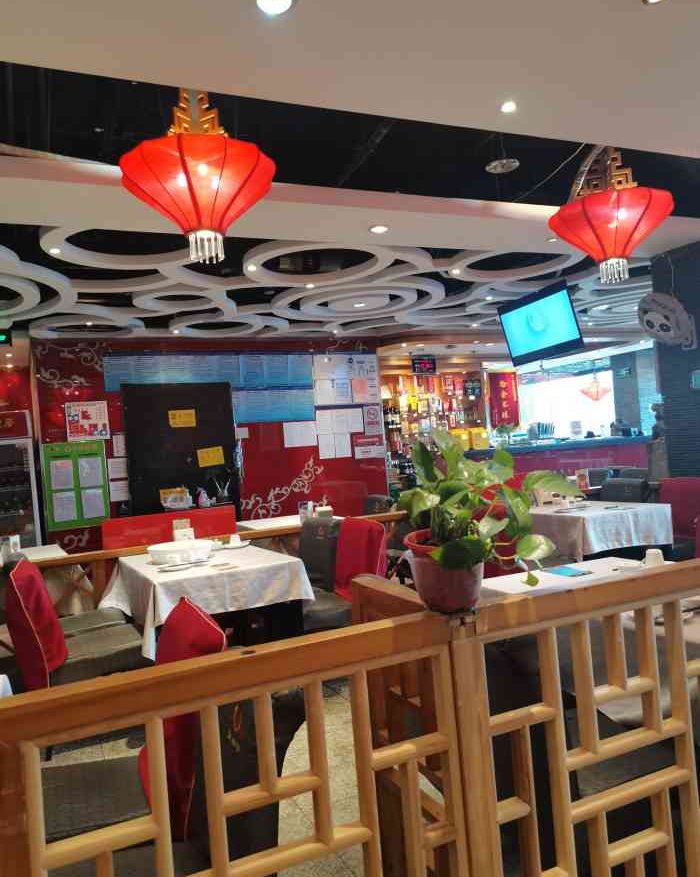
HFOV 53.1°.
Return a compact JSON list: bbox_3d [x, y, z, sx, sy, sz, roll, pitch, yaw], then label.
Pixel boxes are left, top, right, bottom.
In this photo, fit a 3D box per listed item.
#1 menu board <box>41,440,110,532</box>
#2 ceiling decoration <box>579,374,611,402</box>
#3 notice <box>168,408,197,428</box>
[{"bbox_3d":[-2.831,0.479,7.272,0.608,0.880,0.025,-4,-1,-27],"label":"menu board"},{"bbox_3d":[4.954,-1.013,14.200,0.630,0.540,0.630,-4,-2,-25],"label":"ceiling decoration"},{"bbox_3d":[-1.804,-0.213,7.576,0.280,0.188,0.010,-4,-2,-25],"label":"notice"}]

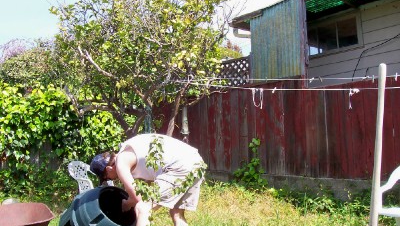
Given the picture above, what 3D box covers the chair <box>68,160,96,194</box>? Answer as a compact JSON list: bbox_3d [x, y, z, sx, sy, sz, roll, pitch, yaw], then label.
[{"bbox_3d":[-1.510,1.070,5.700,0.560,0.840,0.570,3,-7,-37],"label":"chair"}]

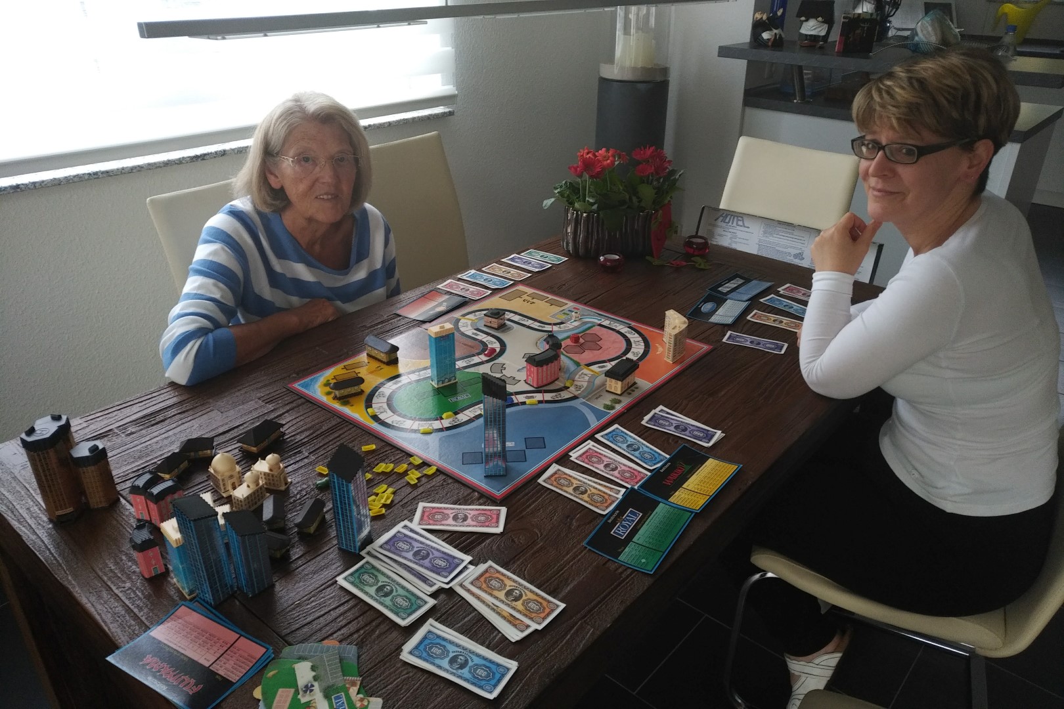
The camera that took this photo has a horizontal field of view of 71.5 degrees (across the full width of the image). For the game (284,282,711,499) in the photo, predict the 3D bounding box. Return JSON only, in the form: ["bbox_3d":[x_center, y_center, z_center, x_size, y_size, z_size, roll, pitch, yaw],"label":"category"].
[{"bbox_3d":[-0.034,0.020,1.326,0.472,0.005,0.601,22,34,35],"label":"game"}]

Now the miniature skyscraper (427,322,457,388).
[{"bbox_3d":[-0.153,0.001,1.271,0.042,0.106,0.026,-16,31,-29],"label":"miniature skyscraper"}]

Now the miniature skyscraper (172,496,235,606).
[{"bbox_3d":[-0.363,0.216,0.824,0.032,0.134,0.030,22,34,35],"label":"miniature skyscraper"}]

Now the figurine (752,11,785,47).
[{"bbox_3d":[1.015,-1.399,3.170,0.130,0.145,0.110,5,27,8],"label":"figurine"}]

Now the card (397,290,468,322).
[{"bbox_3d":[-0.207,-0.104,1.550,0.092,0.004,0.137,14,30,24],"label":"card"}]

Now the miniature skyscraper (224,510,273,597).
[{"bbox_3d":[-0.315,0.217,0.821,0.030,0.103,0.030,23,35,36],"label":"miniature skyscraper"}]

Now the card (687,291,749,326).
[{"bbox_3d":[0.397,-0.100,1.559,0.092,0.004,0.137,16,31,26],"label":"card"}]

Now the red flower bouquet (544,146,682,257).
[{"bbox_3d":[0.204,-0.387,1.838,0.330,0.250,0.220,8,28,13],"label":"red flower bouquet"}]

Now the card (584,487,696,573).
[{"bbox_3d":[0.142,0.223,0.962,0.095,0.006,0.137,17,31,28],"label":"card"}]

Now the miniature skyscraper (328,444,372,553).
[{"bbox_3d":[-0.215,0.173,0.877,0.029,0.132,0.029,12,30,21],"label":"miniature skyscraper"}]

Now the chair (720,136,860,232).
[{"bbox_3d":[0.639,-0.161,2.327,0.430,0.930,0.580,22,34,35],"label":"chair"}]

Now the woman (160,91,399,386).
[{"bbox_3d":[-0.496,0.062,1.601,0.510,1.210,0.600,-17,32,-31],"label":"woman"}]

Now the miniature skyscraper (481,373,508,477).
[{"bbox_3d":[-0.052,0.100,1.031,0.030,0.149,0.030,-2,27,-5],"label":"miniature skyscraper"}]

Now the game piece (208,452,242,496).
[{"bbox_3d":[-0.423,0.157,1.021,0.042,0.058,0.035,25,35,39],"label":"game piece"}]

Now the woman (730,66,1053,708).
[{"bbox_3d":[0.606,0.145,1.358,0.630,1.280,0.470,16,31,26],"label":"woman"}]

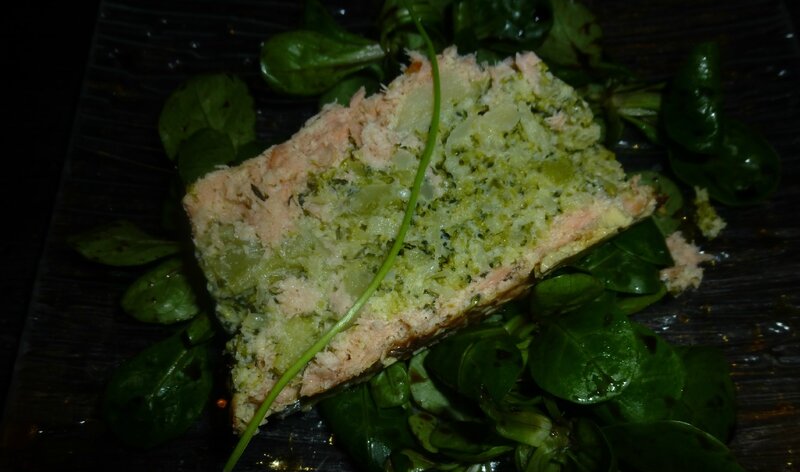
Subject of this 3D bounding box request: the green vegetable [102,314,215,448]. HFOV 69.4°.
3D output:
[{"bbox_3d":[-0.077,0.048,0.190,0.032,0.012,0.044,31,70,15],"label":"green vegetable"}]

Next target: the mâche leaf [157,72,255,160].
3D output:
[{"bbox_3d":[-0.077,-0.047,0.230,0.040,0.013,0.046,-24,67,-9],"label":"mâche leaf"}]

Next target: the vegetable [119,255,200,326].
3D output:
[{"bbox_3d":[-0.083,0.021,0.203,0.031,0.010,0.024,-16,66,-5],"label":"vegetable"}]

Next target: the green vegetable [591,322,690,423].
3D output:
[{"bbox_3d":[0.070,0.041,0.180,0.034,0.013,0.036,-39,70,-15],"label":"green vegetable"}]

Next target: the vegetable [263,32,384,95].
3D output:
[{"bbox_3d":[-0.032,-0.073,0.240,0.051,0.014,0.034,-7,66,-1],"label":"vegetable"}]

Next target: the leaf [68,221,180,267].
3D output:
[{"bbox_3d":[-0.101,0.002,0.212,0.043,0.011,0.018,3,66,3],"label":"leaf"}]

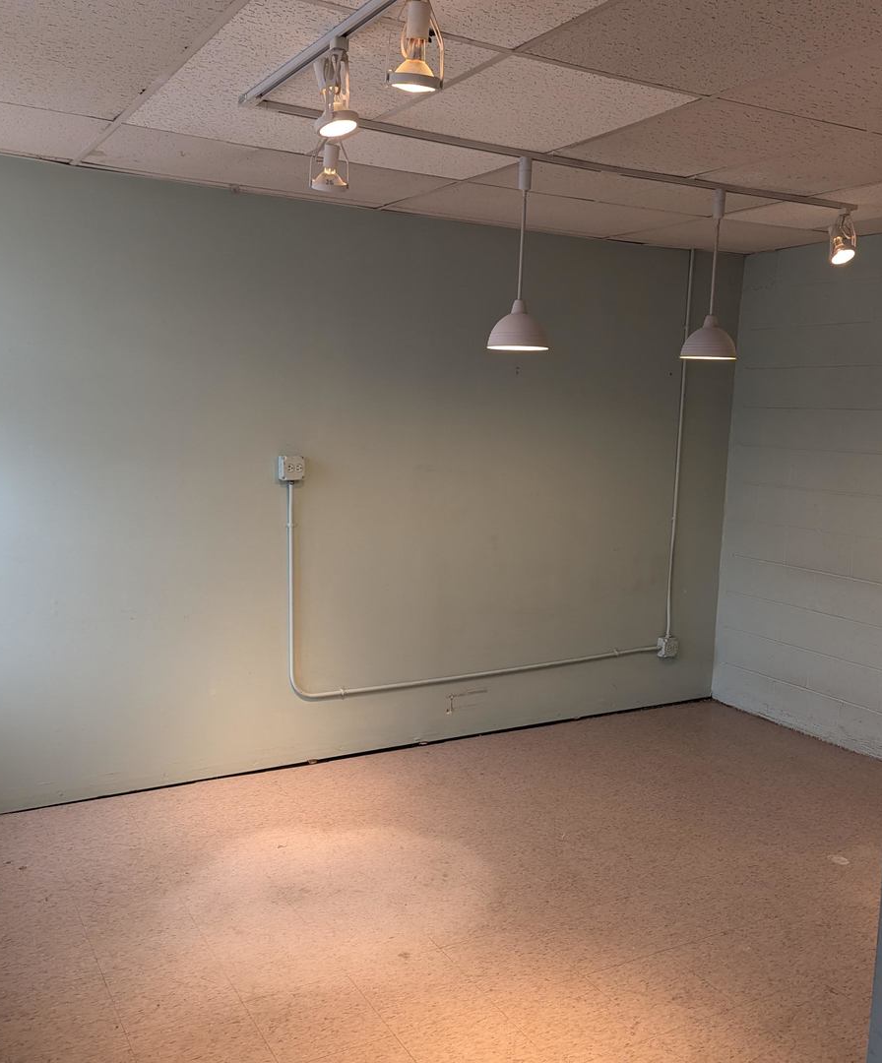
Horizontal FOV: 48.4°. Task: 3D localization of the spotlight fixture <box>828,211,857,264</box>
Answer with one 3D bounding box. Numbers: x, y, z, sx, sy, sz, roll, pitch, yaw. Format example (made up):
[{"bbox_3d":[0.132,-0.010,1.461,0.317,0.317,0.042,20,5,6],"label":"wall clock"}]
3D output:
[{"bbox_3d":[1.604,-1.176,3.913,0.105,0.200,0.125,-5,10,-42],"label":"spotlight fixture"}]

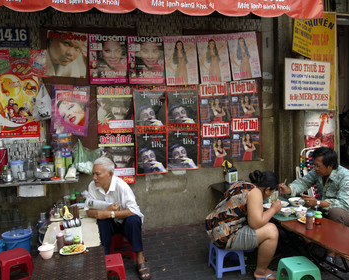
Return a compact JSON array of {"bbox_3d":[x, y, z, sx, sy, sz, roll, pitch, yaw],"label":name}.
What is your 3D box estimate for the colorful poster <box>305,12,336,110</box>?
[{"bbox_3d":[1.917,-1.033,4.311,0.511,1.286,0.030,-3,5,-17],"label":"colorful poster"}]

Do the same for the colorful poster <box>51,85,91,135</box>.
[{"bbox_3d":[-1.159,-0.327,3.646,0.399,0.550,0.020,3,2,-12],"label":"colorful poster"}]

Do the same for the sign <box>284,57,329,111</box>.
[{"bbox_3d":[1.708,-0.697,4.169,0.728,0.631,0.025,-3,3,-22],"label":"sign"}]

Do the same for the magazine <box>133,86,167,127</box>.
[{"bbox_3d":[-0.270,-0.365,3.765,0.374,0.541,0.010,-3,5,-15],"label":"magazine"}]

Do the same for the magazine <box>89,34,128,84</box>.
[{"bbox_3d":[-0.717,-0.884,3.607,0.408,0.537,0.010,-3,5,-15],"label":"magazine"}]

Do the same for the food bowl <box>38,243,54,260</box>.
[{"bbox_3d":[-0.807,0.705,2.061,0.110,0.080,0.110,-2,5,0],"label":"food bowl"}]

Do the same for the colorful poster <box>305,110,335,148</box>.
[{"bbox_3d":[1.955,-0.129,4.385,0.469,0.505,0.010,-3,5,-17],"label":"colorful poster"}]

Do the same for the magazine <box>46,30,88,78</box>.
[{"bbox_3d":[-1.190,-0.942,3.614,0.437,0.493,0.020,4,2,-12],"label":"magazine"}]

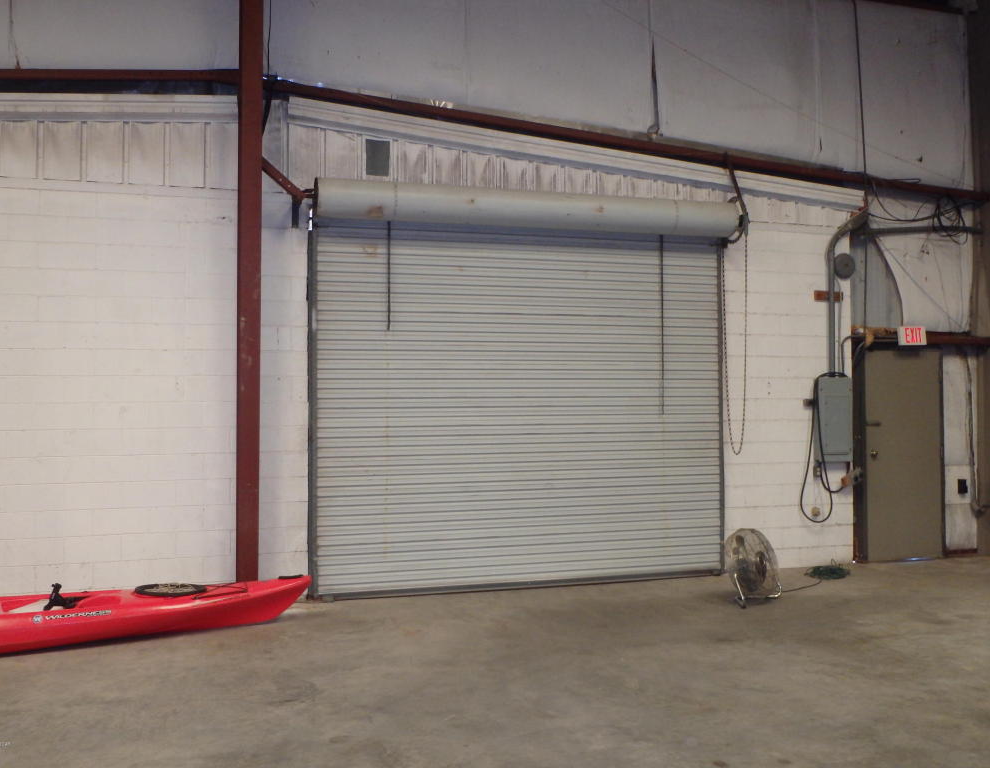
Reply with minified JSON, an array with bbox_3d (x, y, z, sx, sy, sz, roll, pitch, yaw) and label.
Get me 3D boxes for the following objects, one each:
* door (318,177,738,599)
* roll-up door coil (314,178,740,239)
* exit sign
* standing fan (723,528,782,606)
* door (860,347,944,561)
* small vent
[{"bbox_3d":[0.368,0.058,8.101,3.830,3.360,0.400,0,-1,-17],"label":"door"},{"bbox_3d":[0.390,-1.473,8.087,3.800,0.340,0.350,0,-1,-17],"label":"roll-up door coil"},{"bbox_3d":[4.172,-0.477,9.461,0.305,0.190,0.050,0,-1,-17],"label":"exit sign"},{"bbox_3d":[2.056,1.442,7.473,0.500,0.570,0.300,0,-1,-32],"label":"standing fan"},{"bbox_3d":[4.125,0.703,9.538,0.950,2.120,0.070,0,-1,-17],"label":"door"},{"bbox_3d":[-0.987,-1.917,8.024,0.209,0.305,0.040,0,-1,-17],"label":"small vent"}]

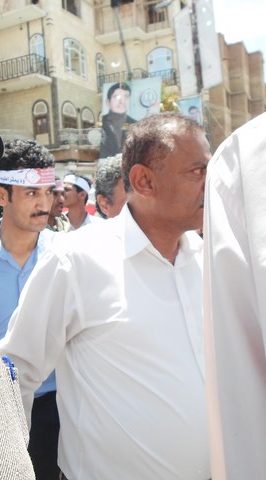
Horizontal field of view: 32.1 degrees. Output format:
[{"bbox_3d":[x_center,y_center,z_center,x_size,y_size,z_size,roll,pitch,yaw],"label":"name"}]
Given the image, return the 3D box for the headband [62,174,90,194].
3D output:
[{"bbox_3d":[-0.382,-0.366,3.150,0.168,0.060,0.195,-2,-27,47],"label":"headband"}]

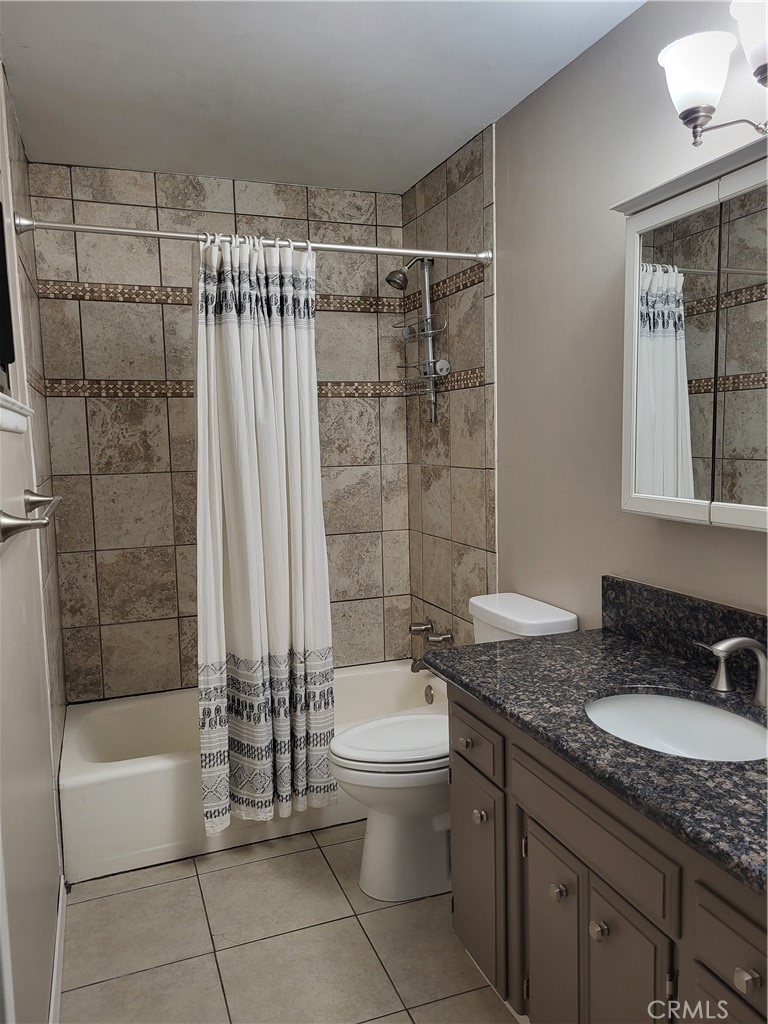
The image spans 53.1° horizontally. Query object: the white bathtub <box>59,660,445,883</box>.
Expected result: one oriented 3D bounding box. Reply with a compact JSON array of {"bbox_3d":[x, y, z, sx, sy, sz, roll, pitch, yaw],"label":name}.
[{"bbox_3d":[-0.438,0.915,3.036,1.515,0.350,0.796,-4,7,-20],"label":"white bathtub"}]

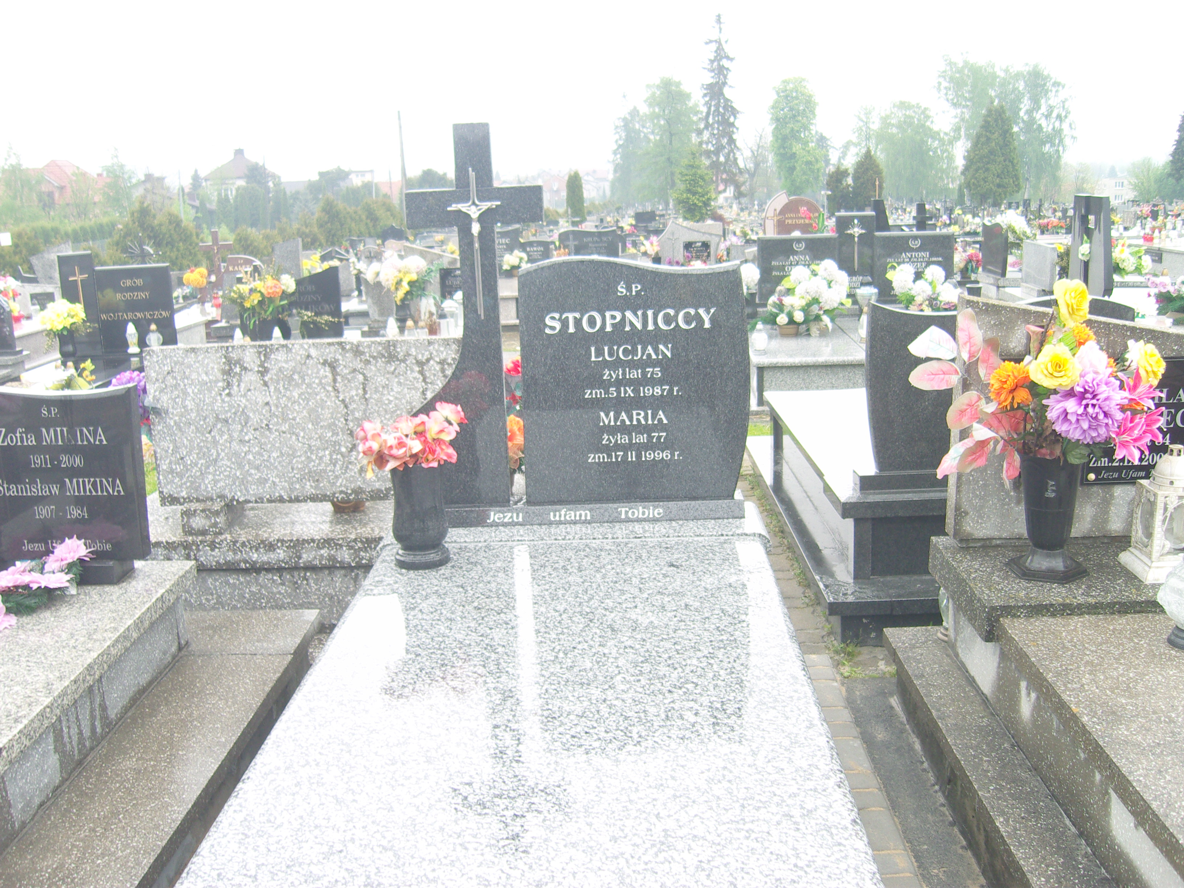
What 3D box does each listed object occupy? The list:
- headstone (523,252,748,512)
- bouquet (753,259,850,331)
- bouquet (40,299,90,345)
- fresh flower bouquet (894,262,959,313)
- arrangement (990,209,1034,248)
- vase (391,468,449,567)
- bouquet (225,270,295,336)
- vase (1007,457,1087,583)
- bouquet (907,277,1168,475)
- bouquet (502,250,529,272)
[{"bbox_3d":[0.119,-0.176,3.282,0.632,0.690,0.090,-1,13,3],"label":"headstone"},{"bbox_3d":[1.540,-1.098,8.546,0.670,0.510,0.480,-2,13,1],"label":"bouquet"},{"bbox_3d":[-4.126,-0.951,9.092,0.380,0.350,0.350,-2,13,1],"label":"bouquet"},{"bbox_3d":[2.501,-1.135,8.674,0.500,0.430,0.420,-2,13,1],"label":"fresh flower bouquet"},{"bbox_3d":[5.576,-2.859,15.458,0.560,0.490,0.460,-2,13,1],"label":"arrangement"},{"bbox_3d":[-0.450,0.174,3.039,0.155,0.265,0.155,-2,13,1],"label":"vase"},{"bbox_3d":[-2.547,-1.076,8.932,0.510,0.500,0.420,-2,13,1],"label":"bouquet"},{"bbox_3d":[1.222,0.185,3.141,0.200,0.325,0.200,-2,13,1],"label":"vase"},{"bbox_3d":[1.137,-0.169,3.020,0.630,0.500,0.420,-2,13,1],"label":"bouquet"},{"bbox_3d":[-1.002,-2.387,15.274,0.360,0.300,0.330,-2,13,1],"label":"bouquet"}]

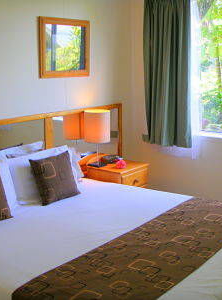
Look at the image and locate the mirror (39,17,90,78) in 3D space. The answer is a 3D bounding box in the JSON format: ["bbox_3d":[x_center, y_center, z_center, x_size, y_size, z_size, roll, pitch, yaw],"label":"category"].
[{"bbox_3d":[-0.400,-0.903,3.916,0.030,0.507,0.639,8,14,37],"label":"mirror"}]

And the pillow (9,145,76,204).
[{"bbox_3d":[-0.540,0.201,3.643,0.160,0.400,0.670,-20,-4,42],"label":"pillow"}]

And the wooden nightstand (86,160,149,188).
[{"bbox_3d":[0.087,0.412,4.368,0.405,0.523,0.508,8,14,37],"label":"wooden nightstand"}]

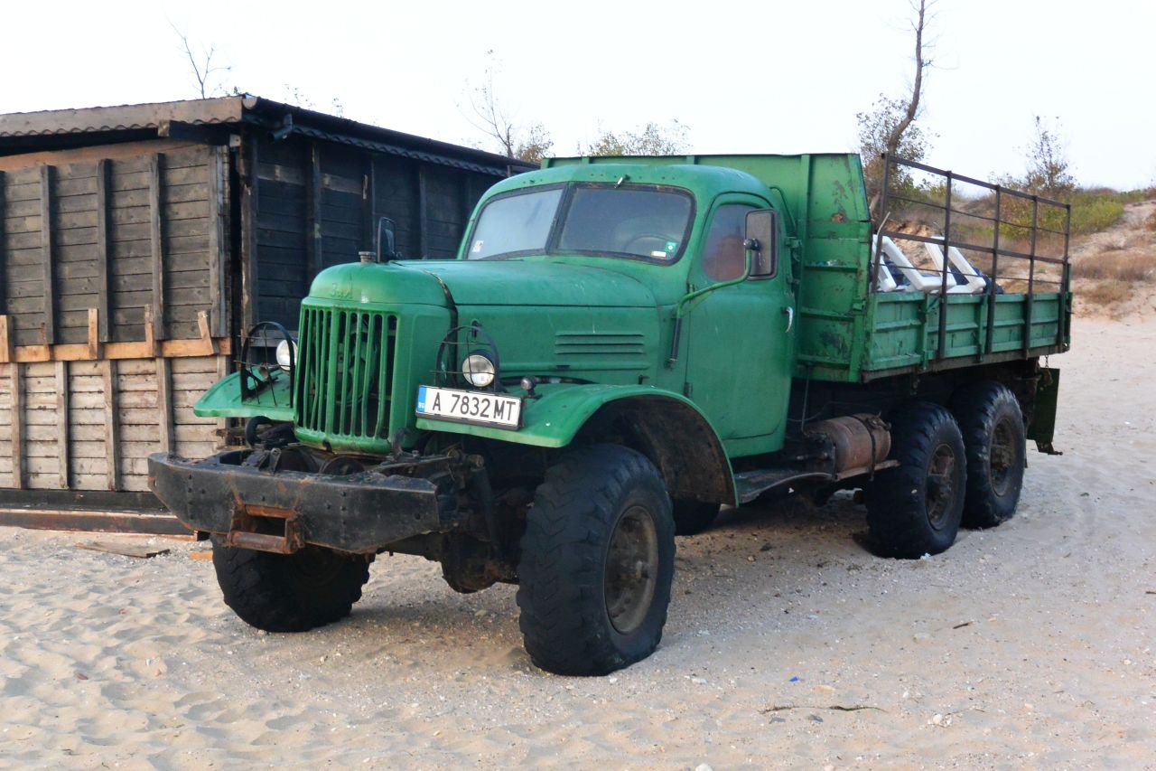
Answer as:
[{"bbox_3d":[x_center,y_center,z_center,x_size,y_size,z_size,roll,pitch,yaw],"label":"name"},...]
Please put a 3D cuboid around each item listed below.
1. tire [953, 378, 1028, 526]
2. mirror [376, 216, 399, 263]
[{"bbox_3d":[2.830,0.470,10.500,0.330,0.980,1.020,5,6,34],"label":"tire"},{"bbox_3d":[-1.038,-0.764,8.193,0.055,0.302,0.176,-3,7,-43],"label":"mirror"}]

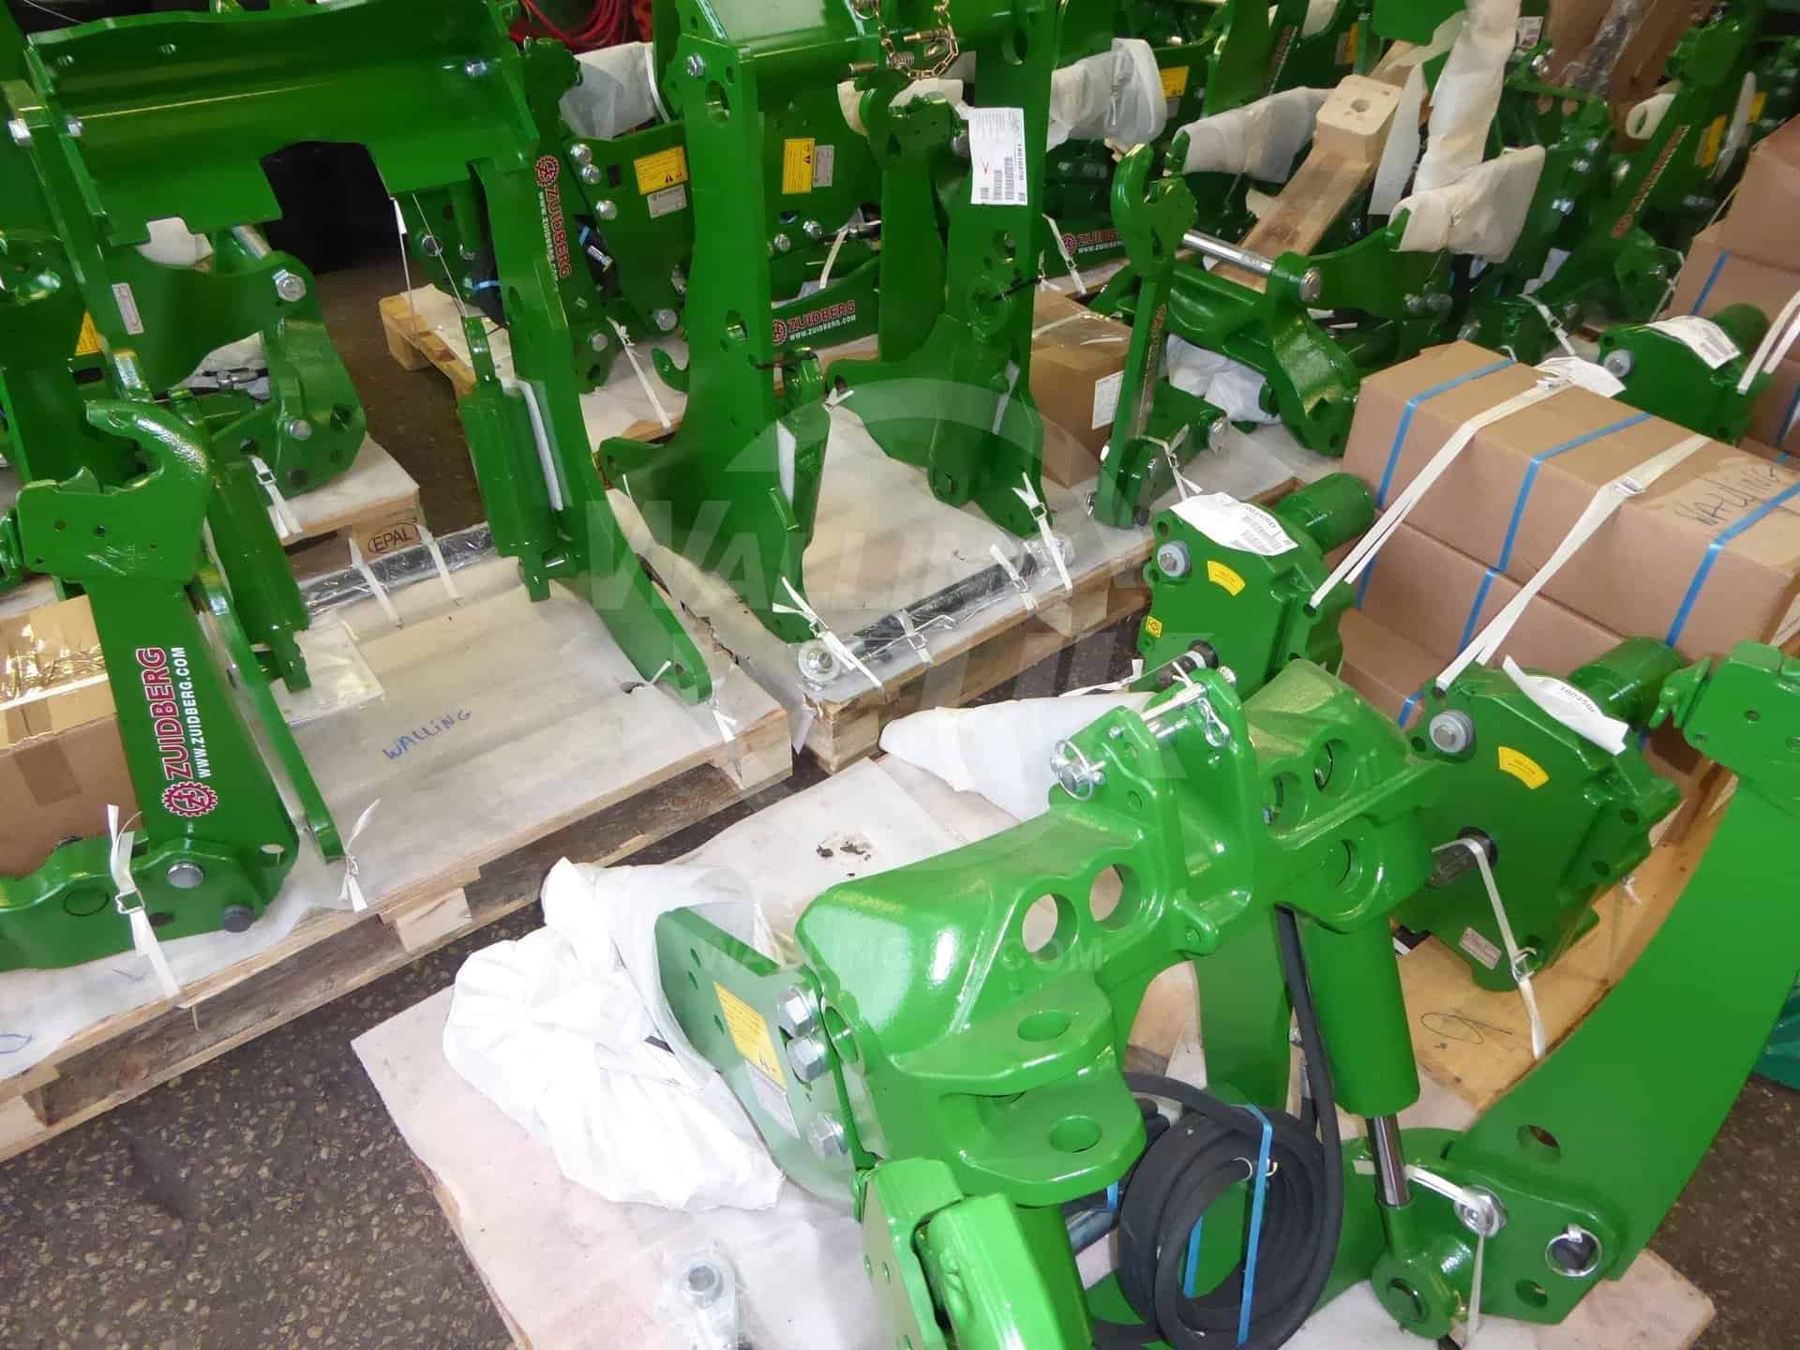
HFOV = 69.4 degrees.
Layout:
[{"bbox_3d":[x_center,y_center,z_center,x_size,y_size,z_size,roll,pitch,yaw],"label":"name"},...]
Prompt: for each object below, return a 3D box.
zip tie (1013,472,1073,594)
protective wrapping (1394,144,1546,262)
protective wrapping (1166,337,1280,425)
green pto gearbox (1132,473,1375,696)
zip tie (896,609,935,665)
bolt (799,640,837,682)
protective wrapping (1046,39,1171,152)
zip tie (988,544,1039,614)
[{"bbox_3d":[0.274,-0.268,2.377,0.060,0.140,0.210,-26,47,-31],"label":"zip tie"},{"bbox_3d":[1.121,-0.931,2.604,0.420,0.230,0.090,-25,46,-29],"label":"protective wrapping"},{"bbox_3d":[0.704,-0.644,2.804,0.210,0.200,0.280,-25,46,-29],"label":"protective wrapping"},{"bbox_3d":[0.520,-0.071,1.938,0.385,0.401,0.290,-26,47,-31],"label":"green pto gearbox"},{"bbox_3d":[0.026,-0.064,2.194,0.040,0.040,0.110,-26,47,-31],"label":"zip tie"},{"bbox_3d":[-0.134,-0.023,2.129,0.062,0.045,0.062,-25,46,-29],"label":"bolt"},{"bbox_3d":[0.481,-1.386,3.127,0.400,0.240,0.120,-25,46,-29],"label":"protective wrapping"},{"bbox_3d":[0.204,-0.174,2.334,0.045,0.050,0.150,-26,47,-31],"label":"zip tie"}]

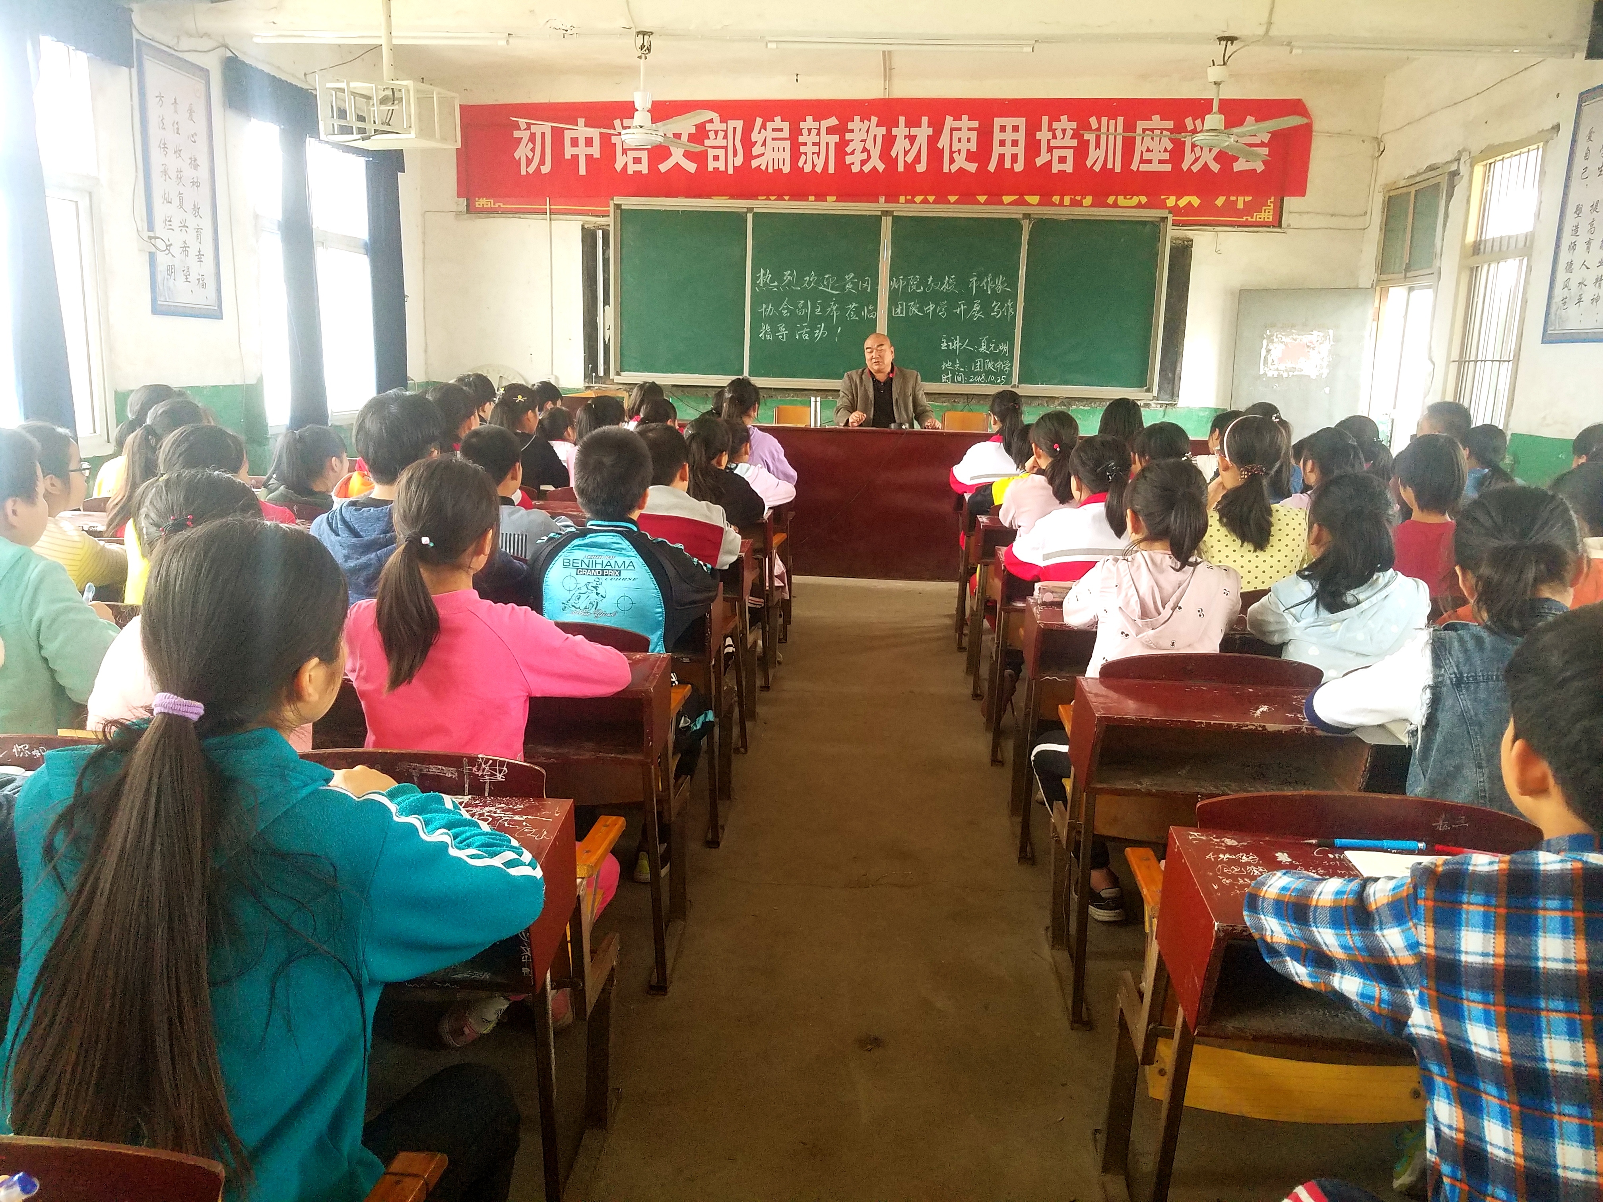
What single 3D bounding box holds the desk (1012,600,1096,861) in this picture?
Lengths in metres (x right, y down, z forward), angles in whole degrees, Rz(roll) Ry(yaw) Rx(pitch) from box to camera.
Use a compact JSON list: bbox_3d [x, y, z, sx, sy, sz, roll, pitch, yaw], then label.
[{"bbox_3d":[0.885,0.360,3.388,0.530,0.720,0.400,2,12,3],"label":"desk"}]

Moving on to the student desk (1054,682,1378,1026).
[{"bbox_3d":[0.818,0.518,2.521,0.506,0.644,0.340,2,11,3],"label":"student desk"}]

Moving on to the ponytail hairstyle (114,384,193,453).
[{"bbox_3d":[-2.443,-0.680,4.521,0.190,0.250,0.250,9,14,33],"label":"ponytail hairstyle"}]

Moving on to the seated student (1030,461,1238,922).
[{"bbox_3d":[0.808,0.198,2.972,0.488,1.107,0.640,2,11,3],"label":"seated student"}]

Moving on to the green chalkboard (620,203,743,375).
[{"bbox_3d":[-0.870,-2.244,8.753,0.940,1.190,0.040,2,12,3],"label":"green chalkboard"}]

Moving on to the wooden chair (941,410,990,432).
[{"bbox_3d":[1.136,-0.882,8.314,0.380,0.820,0.420,2,12,3],"label":"wooden chair"}]

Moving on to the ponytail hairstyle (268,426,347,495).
[{"bbox_3d":[-1.815,-0.512,4.412,0.190,0.250,0.260,6,12,18],"label":"ponytail hairstyle"}]

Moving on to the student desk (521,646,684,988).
[{"bbox_3d":[-0.531,0.496,2.590,0.500,0.752,0.420,2,12,-1],"label":"student desk"}]

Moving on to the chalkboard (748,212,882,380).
[{"bbox_3d":[0.101,-2.235,8.844,1.020,1.190,0.050,2,12,3],"label":"chalkboard"}]

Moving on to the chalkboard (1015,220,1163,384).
[{"bbox_3d":[2.118,-2.158,8.786,1.003,1.191,0.040,2,11,3],"label":"chalkboard"}]

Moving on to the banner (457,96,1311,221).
[{"bbox_3d":[0.523,-3.207,8.682,6.103,0.743,0.040,2,11,3],"label":"banner"}]

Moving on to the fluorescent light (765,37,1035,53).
[{"bbox_3d":[0.451,-2.535,5.490,1.235,0.060,0.060,2,12,3],"label":"fluorescent light"}]

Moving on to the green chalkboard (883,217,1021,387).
[{"bbox_3d":[1.085,-2.148,8.624,0.980,1.200,0.040,2,12,3],"label":"green chalkboard"}]

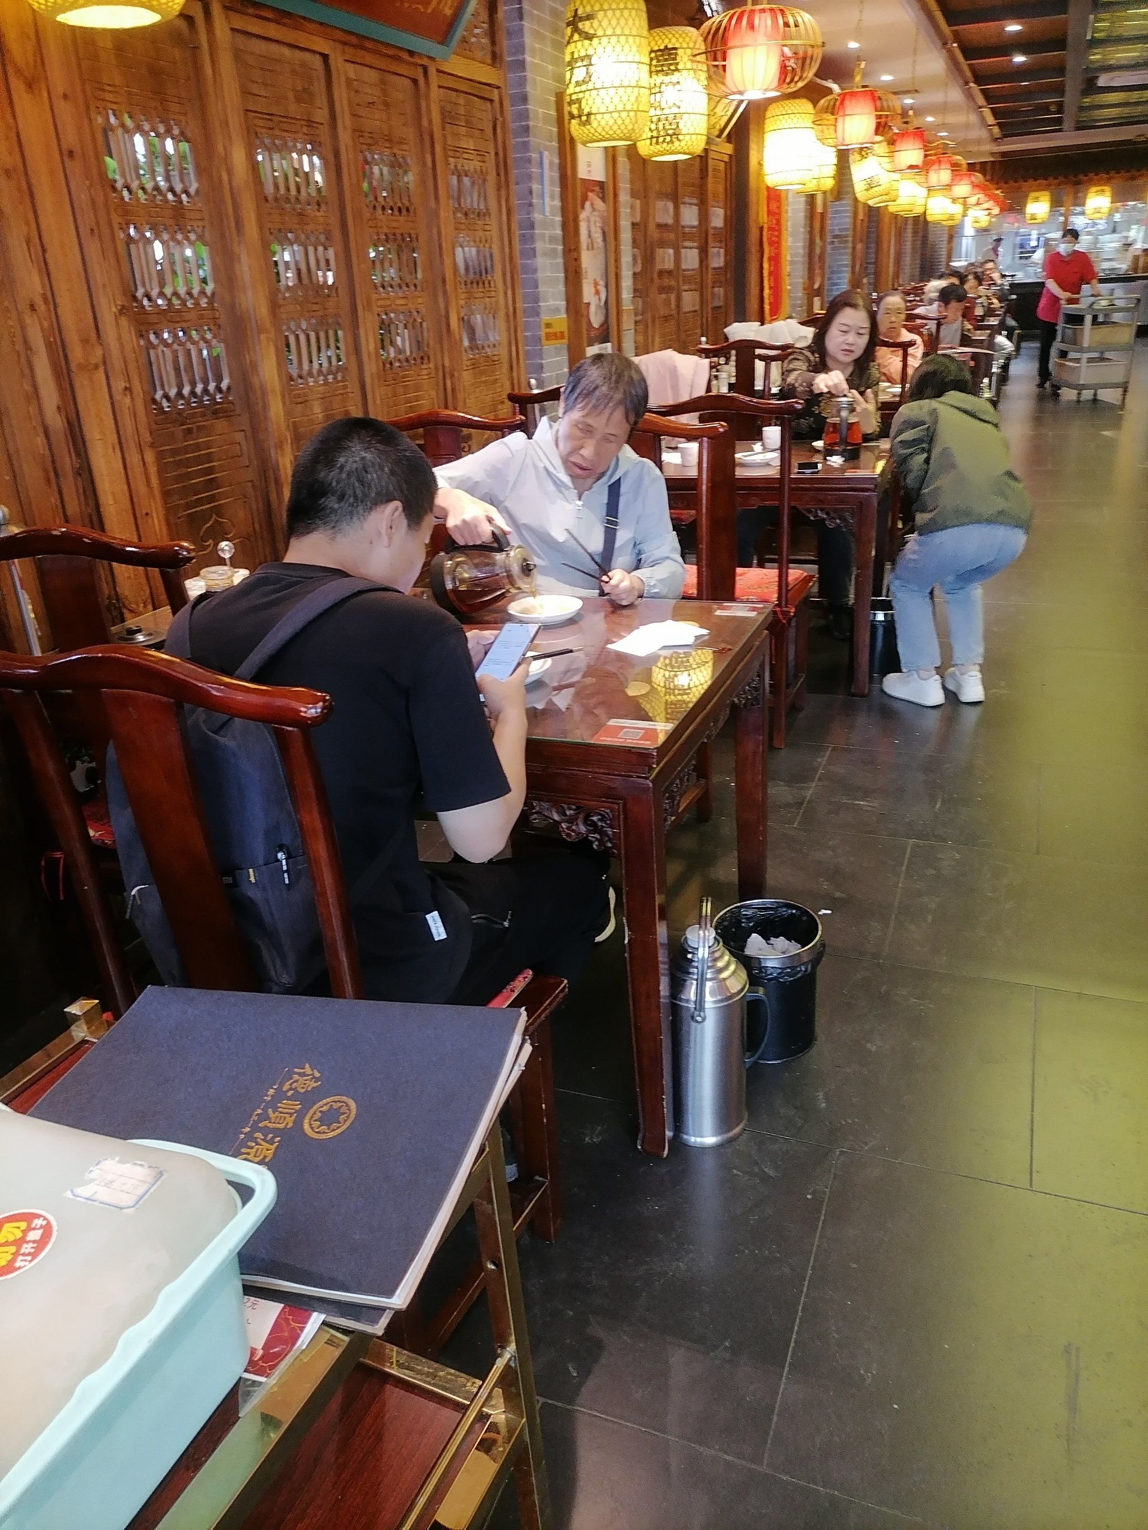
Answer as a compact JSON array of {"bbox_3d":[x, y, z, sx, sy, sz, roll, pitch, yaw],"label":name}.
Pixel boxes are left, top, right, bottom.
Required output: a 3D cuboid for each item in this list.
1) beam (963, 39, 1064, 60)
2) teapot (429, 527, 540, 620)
[{"bbox_3d":[3.921,-6.325,10.165,0.850,0.100,0.120,6,25,20],"label":"beam"},{"bbox_3d":[-0.190,-0.398,2.354,0.200,0.175,0.135,-7,20,26],"label":"teapot"}]

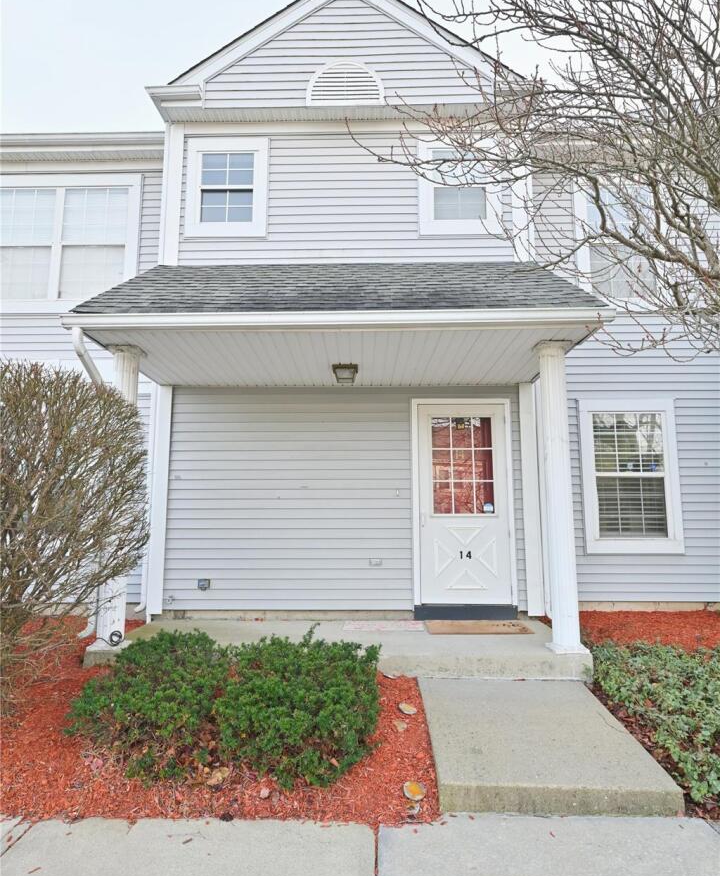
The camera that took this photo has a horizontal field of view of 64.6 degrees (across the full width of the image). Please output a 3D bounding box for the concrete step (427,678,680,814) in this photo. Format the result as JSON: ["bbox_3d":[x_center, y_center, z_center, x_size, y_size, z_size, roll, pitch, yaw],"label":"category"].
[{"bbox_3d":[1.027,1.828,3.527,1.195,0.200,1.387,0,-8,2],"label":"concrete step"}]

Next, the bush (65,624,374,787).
[{"bbox_3d":[-0.860,1.607,3.615,1.960,0.590,0.960,0,-8,2],"label":"bush"}]

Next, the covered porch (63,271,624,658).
[{"bbox_3d":[-0.157,-0.166,4.987,3.980,3.807,1.970,0,-8,2],"label":"covered porch"}]

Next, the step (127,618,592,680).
[{"bbox_3d":[-0.159,1.815,4.987,3.831,0.184,1.409,0,-8,2],"label":"step"}]

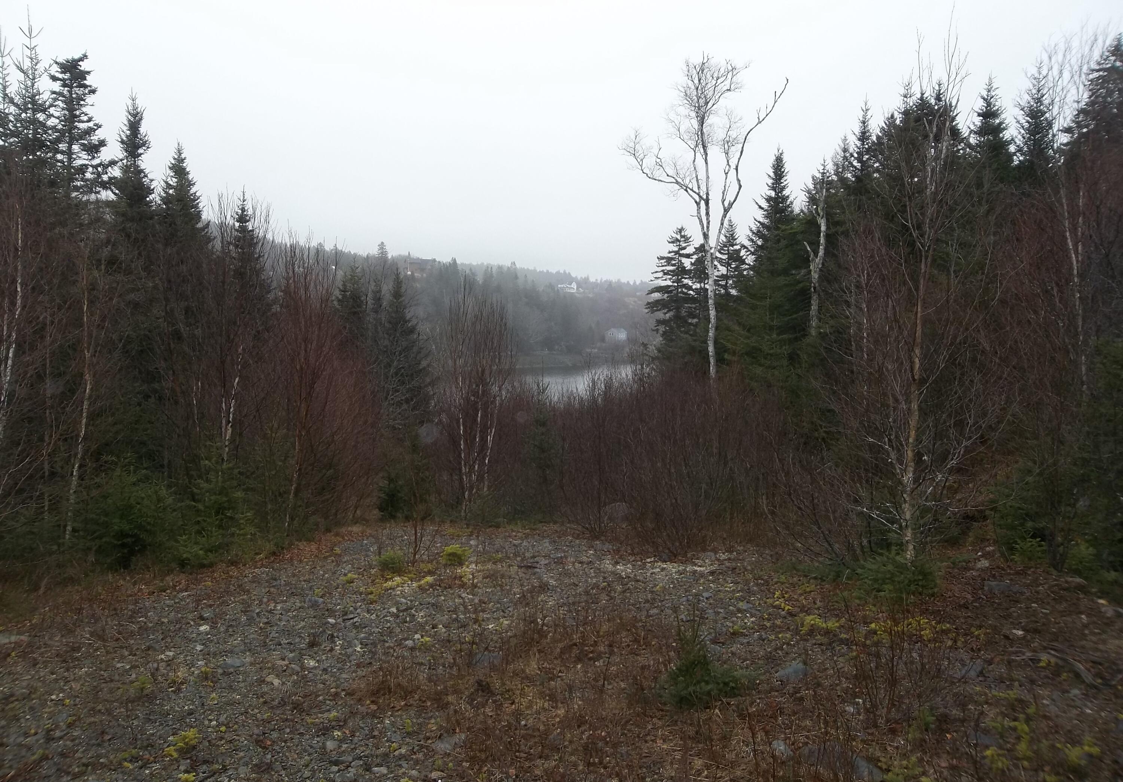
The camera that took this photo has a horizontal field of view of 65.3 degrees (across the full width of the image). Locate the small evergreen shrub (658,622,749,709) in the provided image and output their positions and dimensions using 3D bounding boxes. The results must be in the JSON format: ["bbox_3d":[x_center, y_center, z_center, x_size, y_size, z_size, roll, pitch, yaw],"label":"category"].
[{"bbox_3d":[0.675,1.298,4.200,0.460,0.430,0.440,0,3,0],"label":"small evergreen shrub"}]

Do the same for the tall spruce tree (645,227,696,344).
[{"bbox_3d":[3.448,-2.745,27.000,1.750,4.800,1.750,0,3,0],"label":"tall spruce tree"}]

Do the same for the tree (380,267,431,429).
[{"bbox_3d":[-3.022,-0.639,17.000,1.150,3.600,1.150,0,3,0],"label":"tree"}]

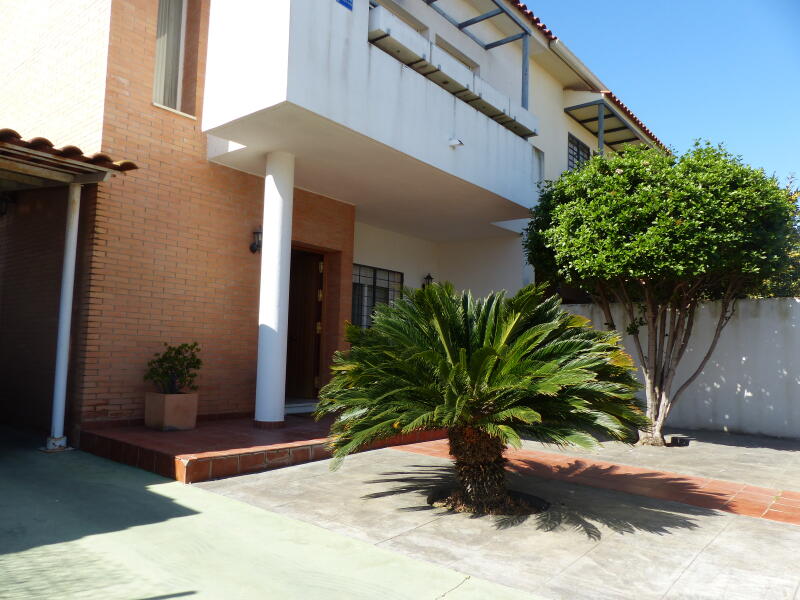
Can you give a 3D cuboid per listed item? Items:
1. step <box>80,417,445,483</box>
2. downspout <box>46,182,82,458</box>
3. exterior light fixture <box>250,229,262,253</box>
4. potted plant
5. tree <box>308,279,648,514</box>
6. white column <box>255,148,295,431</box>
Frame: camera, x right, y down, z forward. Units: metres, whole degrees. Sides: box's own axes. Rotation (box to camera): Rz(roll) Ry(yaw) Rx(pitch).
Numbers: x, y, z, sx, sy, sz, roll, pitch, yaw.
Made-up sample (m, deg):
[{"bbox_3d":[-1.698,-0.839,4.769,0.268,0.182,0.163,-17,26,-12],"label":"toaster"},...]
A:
[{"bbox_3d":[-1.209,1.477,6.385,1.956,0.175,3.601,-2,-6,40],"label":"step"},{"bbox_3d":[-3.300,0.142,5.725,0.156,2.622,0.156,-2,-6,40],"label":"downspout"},{"bbox_3d":[-1.746,-0.747,7.204,0.226,0.328,0.193,-2,-6,40],"label":"exterior light fixture"},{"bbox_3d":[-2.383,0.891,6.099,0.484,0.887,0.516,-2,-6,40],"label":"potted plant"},{"bbox_3d":[0.595,0.665,4.094,2.171,1.516,2.171,-2,-6,40],"label":"tree"},{"bbox_3d":[-1.379,-0.126,6.422,0.302,3.017,0.302,1,-5,0],"label":"white column"}]

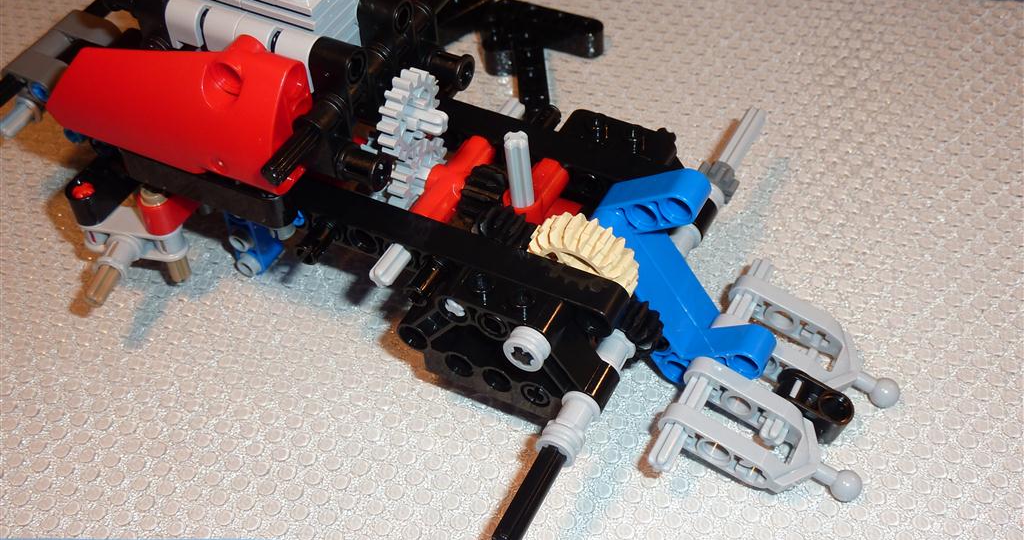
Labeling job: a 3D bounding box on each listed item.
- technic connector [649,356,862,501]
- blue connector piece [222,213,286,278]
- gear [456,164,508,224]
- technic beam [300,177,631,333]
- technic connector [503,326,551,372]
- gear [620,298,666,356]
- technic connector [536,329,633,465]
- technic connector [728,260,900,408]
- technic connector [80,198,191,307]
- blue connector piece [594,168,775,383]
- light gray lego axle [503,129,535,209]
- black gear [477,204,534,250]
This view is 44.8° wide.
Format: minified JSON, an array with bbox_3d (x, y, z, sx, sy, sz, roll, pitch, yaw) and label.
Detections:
[{"bbox_3d":[0.045,0.033,0.226,0.038,0.008,0.020,28,53,10],"label":"technic connector"},{"bbox_3d":[-0.055,-0.009,0.262,0.008,0.020,0.010,25,54,14],"label":"blue connector piece"},{"bbox_3d":[-0.005,-0.014,0.247,0.008,0.013,0.013,19,51,18],"label":"gear"},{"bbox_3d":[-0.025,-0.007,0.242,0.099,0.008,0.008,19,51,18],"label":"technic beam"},{"bbox_3d":[0.003,0.013,0.214,0.007,0.007,0.004,20,53,20],"label":"technic connector"},{"bbox_3d":[0.024,0.010,0.238,0.013,0.013,0.008,19,51,18],"label":"gear"},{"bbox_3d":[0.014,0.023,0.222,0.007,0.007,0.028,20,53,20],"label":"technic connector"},{"bbox_3d":[0.059,0.015,0.246,0.039,0.008,0.019,31,55,6],"label":"technic connector"},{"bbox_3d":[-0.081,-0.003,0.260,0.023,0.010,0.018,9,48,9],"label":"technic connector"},{"bbox_3d":[0.032,0.001,0.232,0.024,0.040,0.016,-12,34,46],"label":"blue connector piece"},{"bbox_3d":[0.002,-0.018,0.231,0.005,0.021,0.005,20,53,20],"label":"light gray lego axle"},{"bbox_3d":[-0.001,-0.006,0.232,0.014,0.014,0.008,20,53,20],"label":"black gear"}]

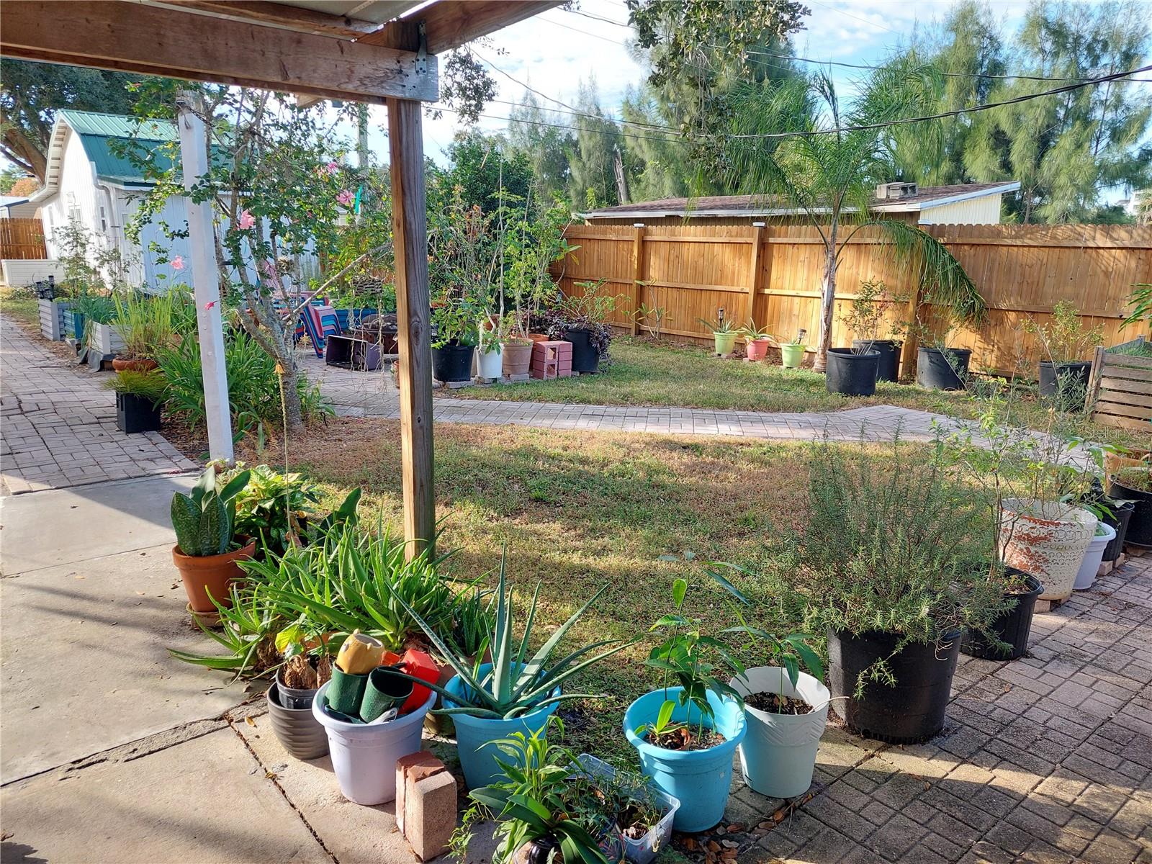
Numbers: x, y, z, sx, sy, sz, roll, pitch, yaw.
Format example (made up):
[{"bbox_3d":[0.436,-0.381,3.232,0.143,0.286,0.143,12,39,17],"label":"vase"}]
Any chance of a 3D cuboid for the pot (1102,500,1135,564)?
[{"bbox_3d":[2.707,0.494,4.133,0.290,0.300,0.290,0,13,0],"label":"pot"}]

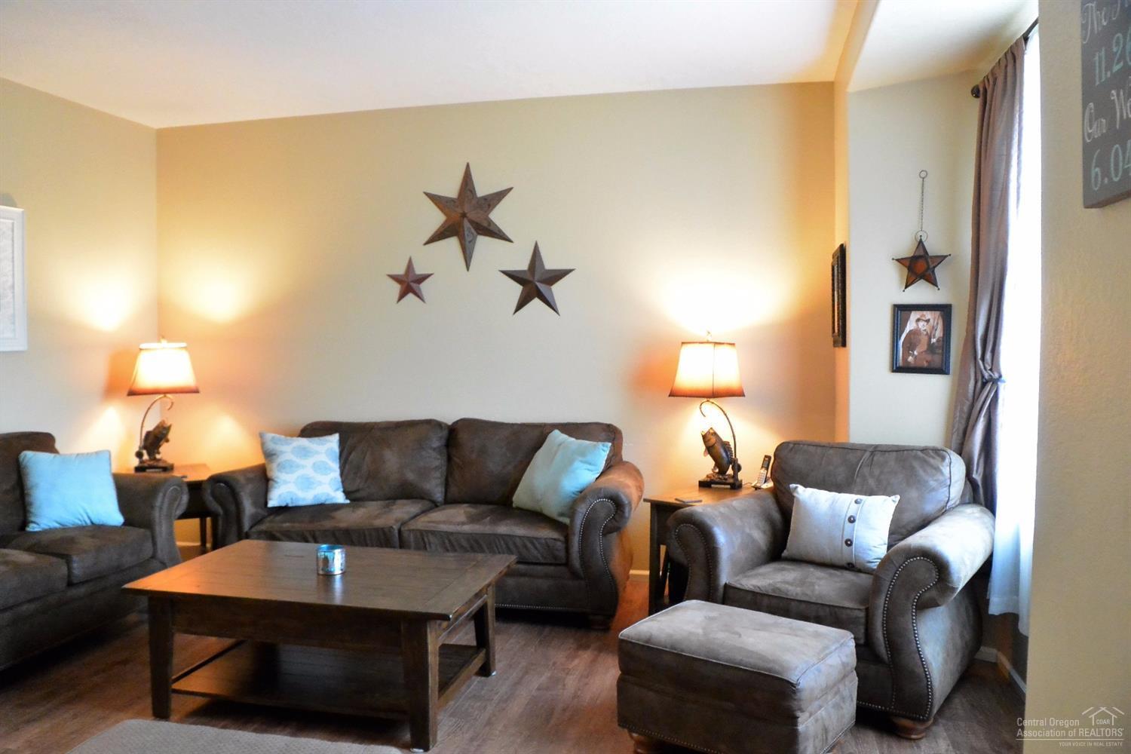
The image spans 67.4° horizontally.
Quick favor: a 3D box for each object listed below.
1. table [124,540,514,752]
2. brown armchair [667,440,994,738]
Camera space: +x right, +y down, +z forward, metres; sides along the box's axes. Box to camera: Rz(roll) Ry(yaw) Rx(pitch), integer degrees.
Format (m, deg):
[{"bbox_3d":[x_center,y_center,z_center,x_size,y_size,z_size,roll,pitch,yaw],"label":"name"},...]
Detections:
[{"bbox_3d":[-0.900,0.991,3.279,1.260,0.483,0.750,0,2,14],"label":"table"},{"bbox_3d":[1.125,0.751,3.472,1.100,0.930,0.930,1,3,36],"label":"brown armchair"}]

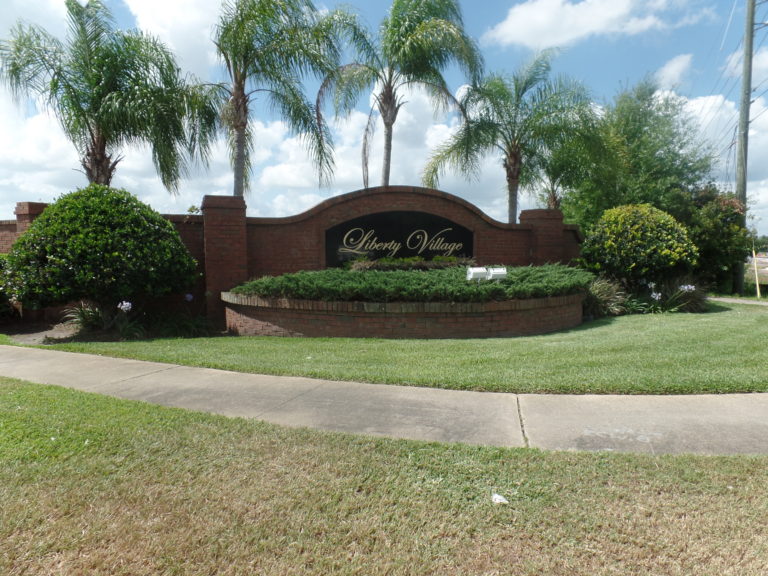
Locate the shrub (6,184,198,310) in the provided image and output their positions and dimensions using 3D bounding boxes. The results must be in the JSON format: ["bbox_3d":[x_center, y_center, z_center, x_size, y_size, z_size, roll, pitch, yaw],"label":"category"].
[{"bbox_3d":[-4.372,-0.552,8.083,2.650,2.110,2.450,0,4,0],"label":"shrub"}]

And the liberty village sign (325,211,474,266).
[{"bbox_3d":[0.354,-0.936,10.038,3.030,1.120,0.100,-1,5,-16],"label":"liberty village sign"}]

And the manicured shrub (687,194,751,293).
[{"bbox_3d":[9.226,-1.207,14.246,2.100,2.700,2.000,0,4,0],"label":"manicured shrub"}]

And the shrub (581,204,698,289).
[{"bbox_3d":[5.549,-0.792,11.170,2.300,2.010,2.200,0,4,0],"label":"shrub"}]

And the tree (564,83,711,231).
[{"bbox_3d":[9.171,-3.813,18.758,5.300,7.400,5.200,0,4,0],"label":"tree"}]

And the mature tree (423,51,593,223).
[{"bbox_3d":[3.532,-3.218,14.594,4.800,6.800,4.500,0,4,0],"label":"mature tree"}]

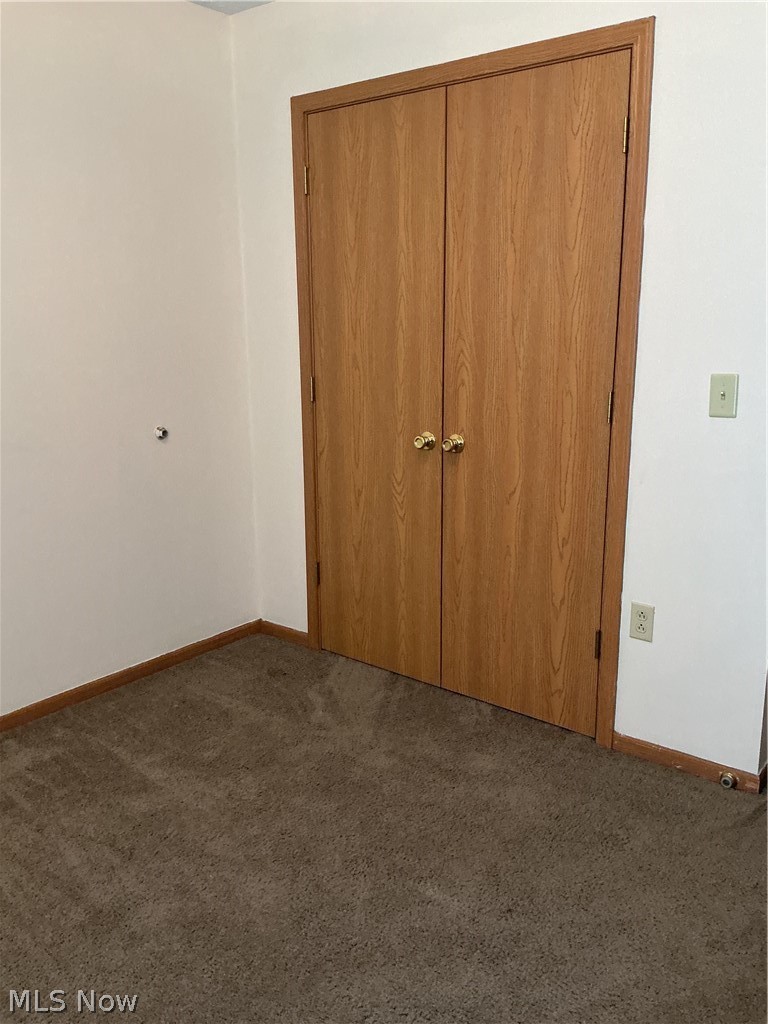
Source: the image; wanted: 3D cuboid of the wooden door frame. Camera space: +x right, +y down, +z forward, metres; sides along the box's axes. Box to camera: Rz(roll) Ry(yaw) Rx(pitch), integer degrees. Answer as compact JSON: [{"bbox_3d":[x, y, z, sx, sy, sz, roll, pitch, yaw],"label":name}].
[{"bbox_3d":[0.209,-0.369,2.906,1.344,2.096,0.060,10,17,38],"label":"wooden door frame"}]

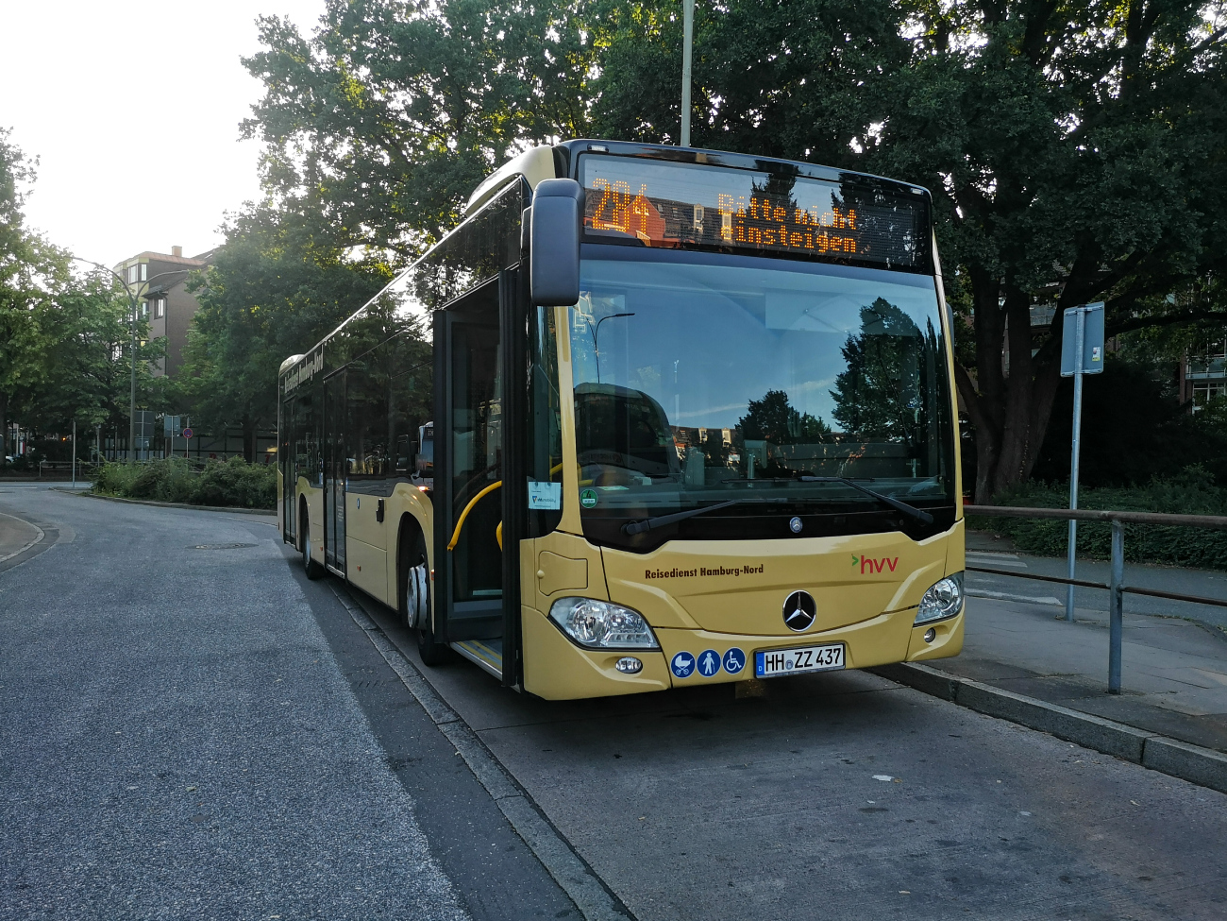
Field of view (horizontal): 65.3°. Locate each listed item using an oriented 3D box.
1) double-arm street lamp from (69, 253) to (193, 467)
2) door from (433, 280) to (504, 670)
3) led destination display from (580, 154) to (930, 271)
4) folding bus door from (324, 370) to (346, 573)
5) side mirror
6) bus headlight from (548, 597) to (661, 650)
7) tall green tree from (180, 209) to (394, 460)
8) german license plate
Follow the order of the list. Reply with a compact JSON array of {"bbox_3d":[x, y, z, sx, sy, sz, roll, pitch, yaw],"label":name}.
[{"bbox_3d":[-19.100,-3.350,38.000,4.600,9.400,0.450,0,0,-27],"label":"double-arm street lamp"},{"bbox_3d":[-0.830,0.083,5.539,0.160,2.050,1.300,0,-1,-25],"label":"door"},{"bbox_3d":[0.837,-1.230,4.916,2.160,0.480,0.180,0,-1,-25],"label":"led destination display"},{"bbox_3d":[-2.896,0.132,9.894,0.120,2.040,1.300,0,-1,-25],"label":"folding bus door"},{"bbox_3d":[-0.244,-0.942,4.168,0.240,0.530,0.180,0,-1,-16],"label":"side mirror"},{"bbox_3d":[-0.040,0.760,4.453,0.470,0.250,0.240,0,-1,-13],"label":"bus headlight"},{"bbox_3d":[-14.700,-4.700,43.000,8.800,12.400,8.300,0,0,-19],"label":"tall green tree"},{"bbox_3d":[0.926,0.982,4.722,0.530,0.120,0.020,0,-1,-25],"label":"german license plate"}]

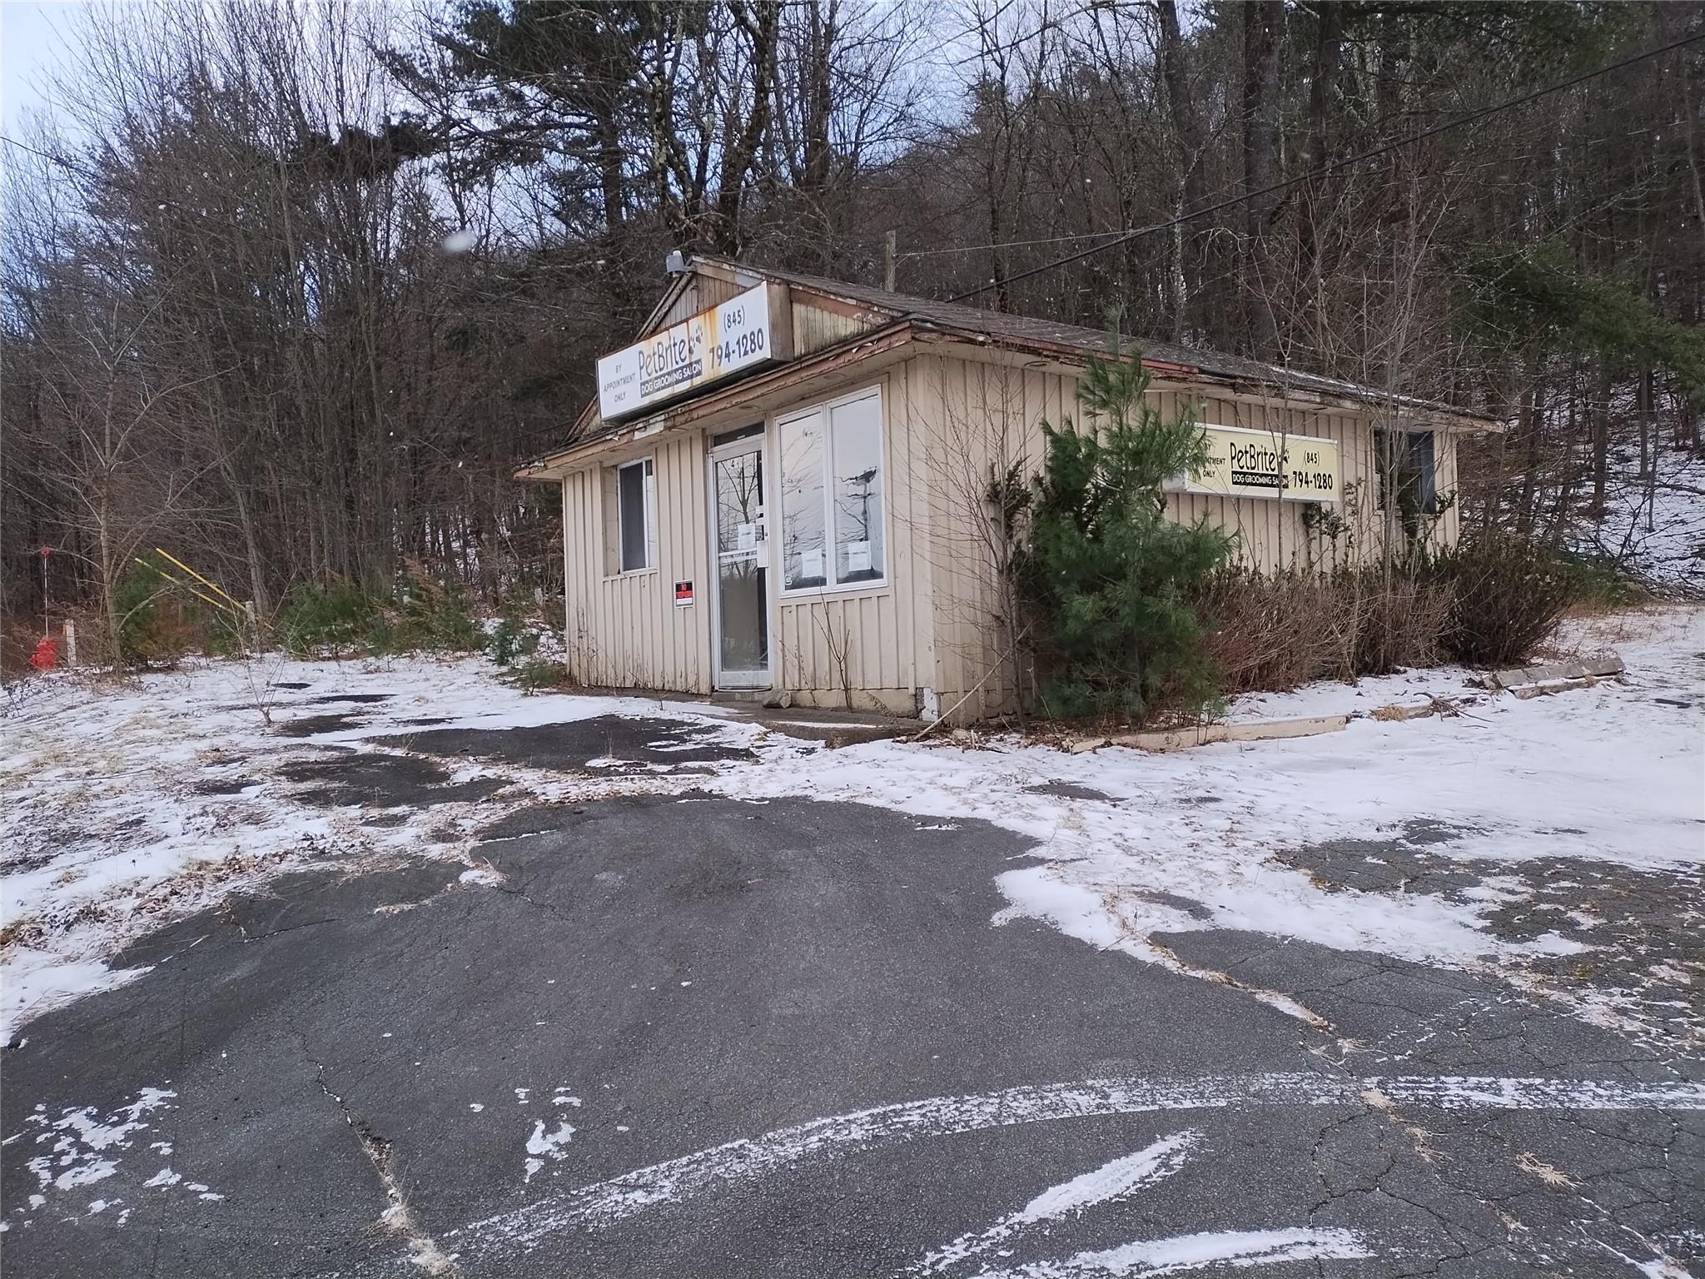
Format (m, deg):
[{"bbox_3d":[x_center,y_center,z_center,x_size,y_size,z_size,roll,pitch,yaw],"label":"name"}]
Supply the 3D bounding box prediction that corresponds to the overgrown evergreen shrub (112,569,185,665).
[{"bbox_3d":[-12.292,-0.395,21.500,1.280,1.720,1.300,-2,-1,-30],"label":"overgrown evergreen shrub"}]

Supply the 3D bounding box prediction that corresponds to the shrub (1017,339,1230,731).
[{"bbox_3d":[1.838,-0.727,8.350,1.400,2.600,1.350,-2,0,0],"label":"shrub"}]

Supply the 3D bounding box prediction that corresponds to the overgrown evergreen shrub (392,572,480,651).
[{"bbox_3d":[-6.919,-0.421,20.500,1.550,1.340,1.400,-2,0,-19],"label":"overgrown evergreen shrub"}]

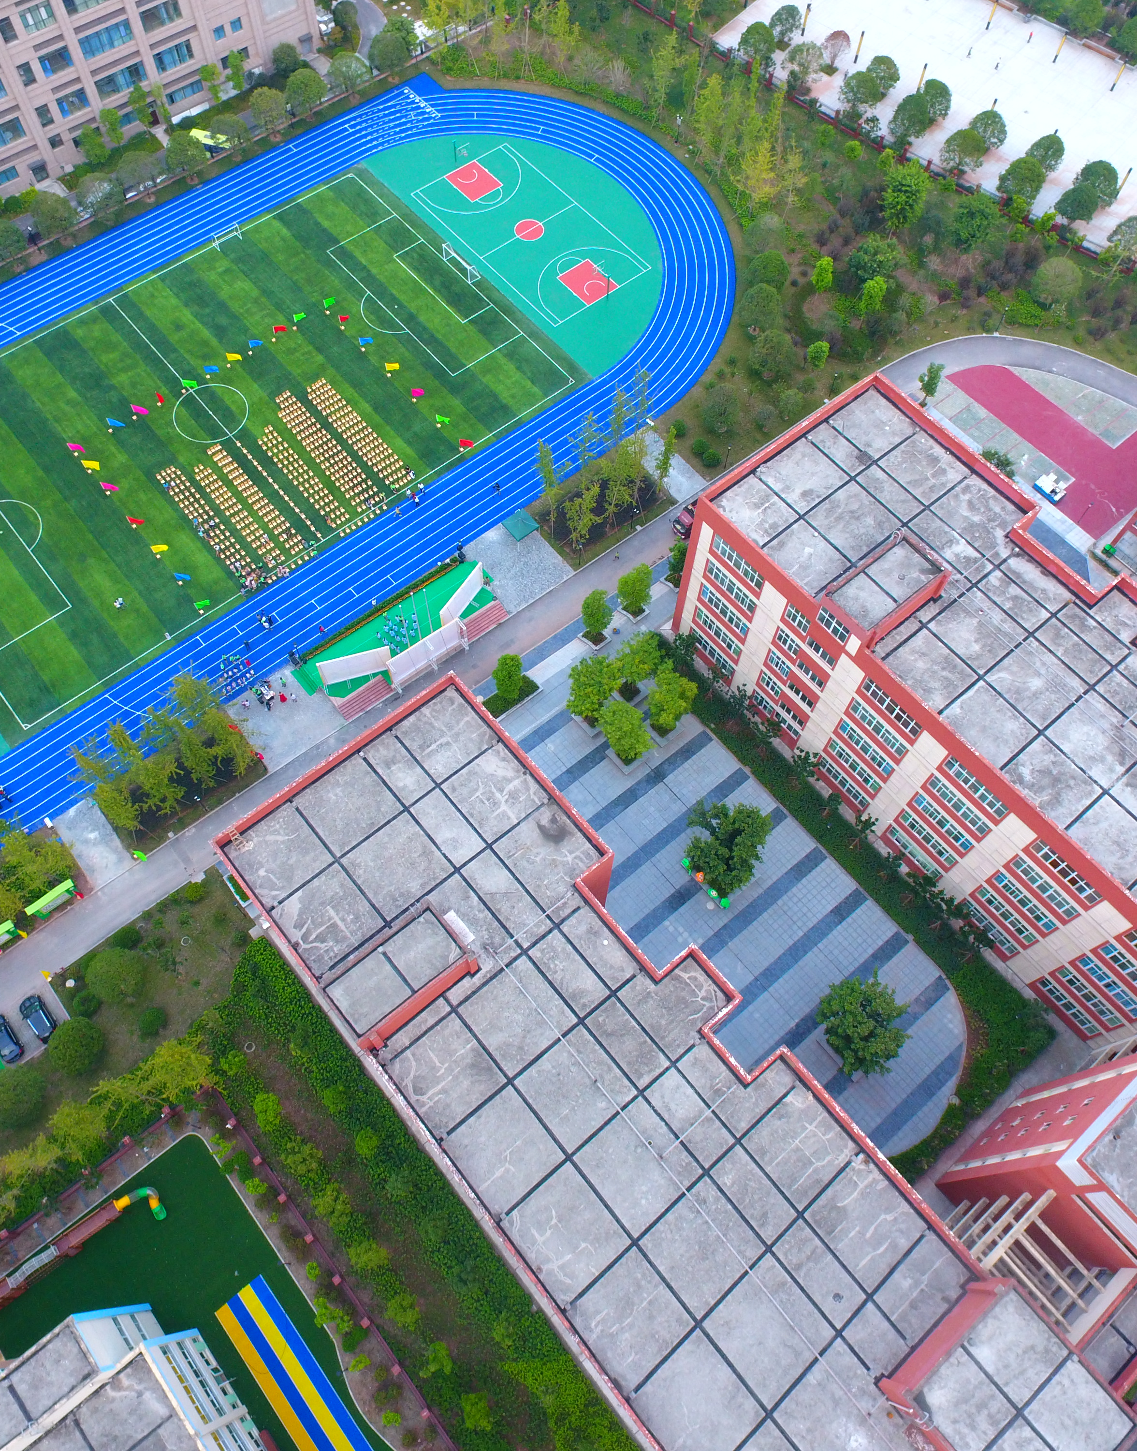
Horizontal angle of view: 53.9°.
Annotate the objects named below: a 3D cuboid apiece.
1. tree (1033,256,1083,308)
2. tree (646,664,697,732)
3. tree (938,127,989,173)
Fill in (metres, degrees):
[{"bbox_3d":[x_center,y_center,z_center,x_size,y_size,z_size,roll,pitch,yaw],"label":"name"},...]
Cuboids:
[{"bbox_3d":[57.427,-51.877,131.401,5.300,6.200,5.300,4,64,0],"label":"tree"},{"bbox_3d":[9.473,-1.998,104.551,5.270,9.490,5.270,1,64,-2],"label":"tree"},{"bbox_3d":[50.076,-72.345,141.719,5.600,5.600,5.600,1,64,-2],"label":"tree"}]

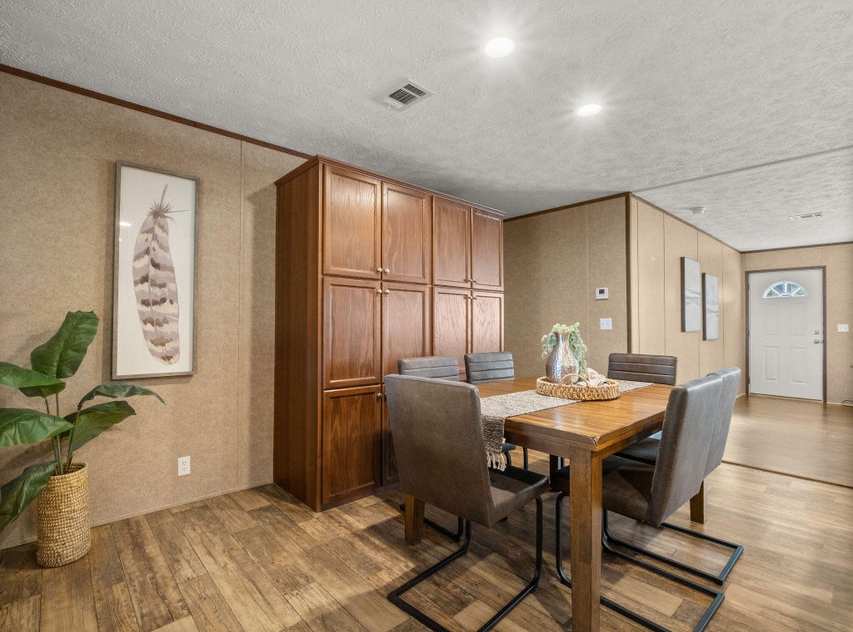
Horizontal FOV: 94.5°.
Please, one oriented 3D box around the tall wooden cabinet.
[{"bbox_3d":[-0.168,0.107,3.302,1.937,2.210,0.592,1,-1,-43],"label":"tall wooden cabinet"}]

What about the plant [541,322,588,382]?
[{"bbox_3d":[0.760,0.214,2.229,0.261,0.348,0.226,0,-1,19],"label":"plant"}]

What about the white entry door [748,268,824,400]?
[{"bbox_3d":[5.708,0.282,6.288,0.053,2.027,0.852,1,-1,-43],"label":"white entry door"}]

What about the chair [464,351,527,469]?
[{"bbox_3d":[0.673,0.747,2.900,0.481,0.922,0.568,1,-1,-43],"label":"chair"}]

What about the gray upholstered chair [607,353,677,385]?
[{"bbox_3d":[1.382,0.747,2.717,0.568,0.922,0.476,1,-1,-43],"label":"gray upholstered chair"}]

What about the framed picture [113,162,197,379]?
[{"bbox_3d":[-1.617,-0.260,2.387,0.412,1.259,0.033,1,-1,-40],"label":"framed picture"}]

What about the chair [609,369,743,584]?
[{"bbox_3d":[1.288,0.736,2.092,0.464,0.922,0.568,1,-1,-43],"label":"chair"}]

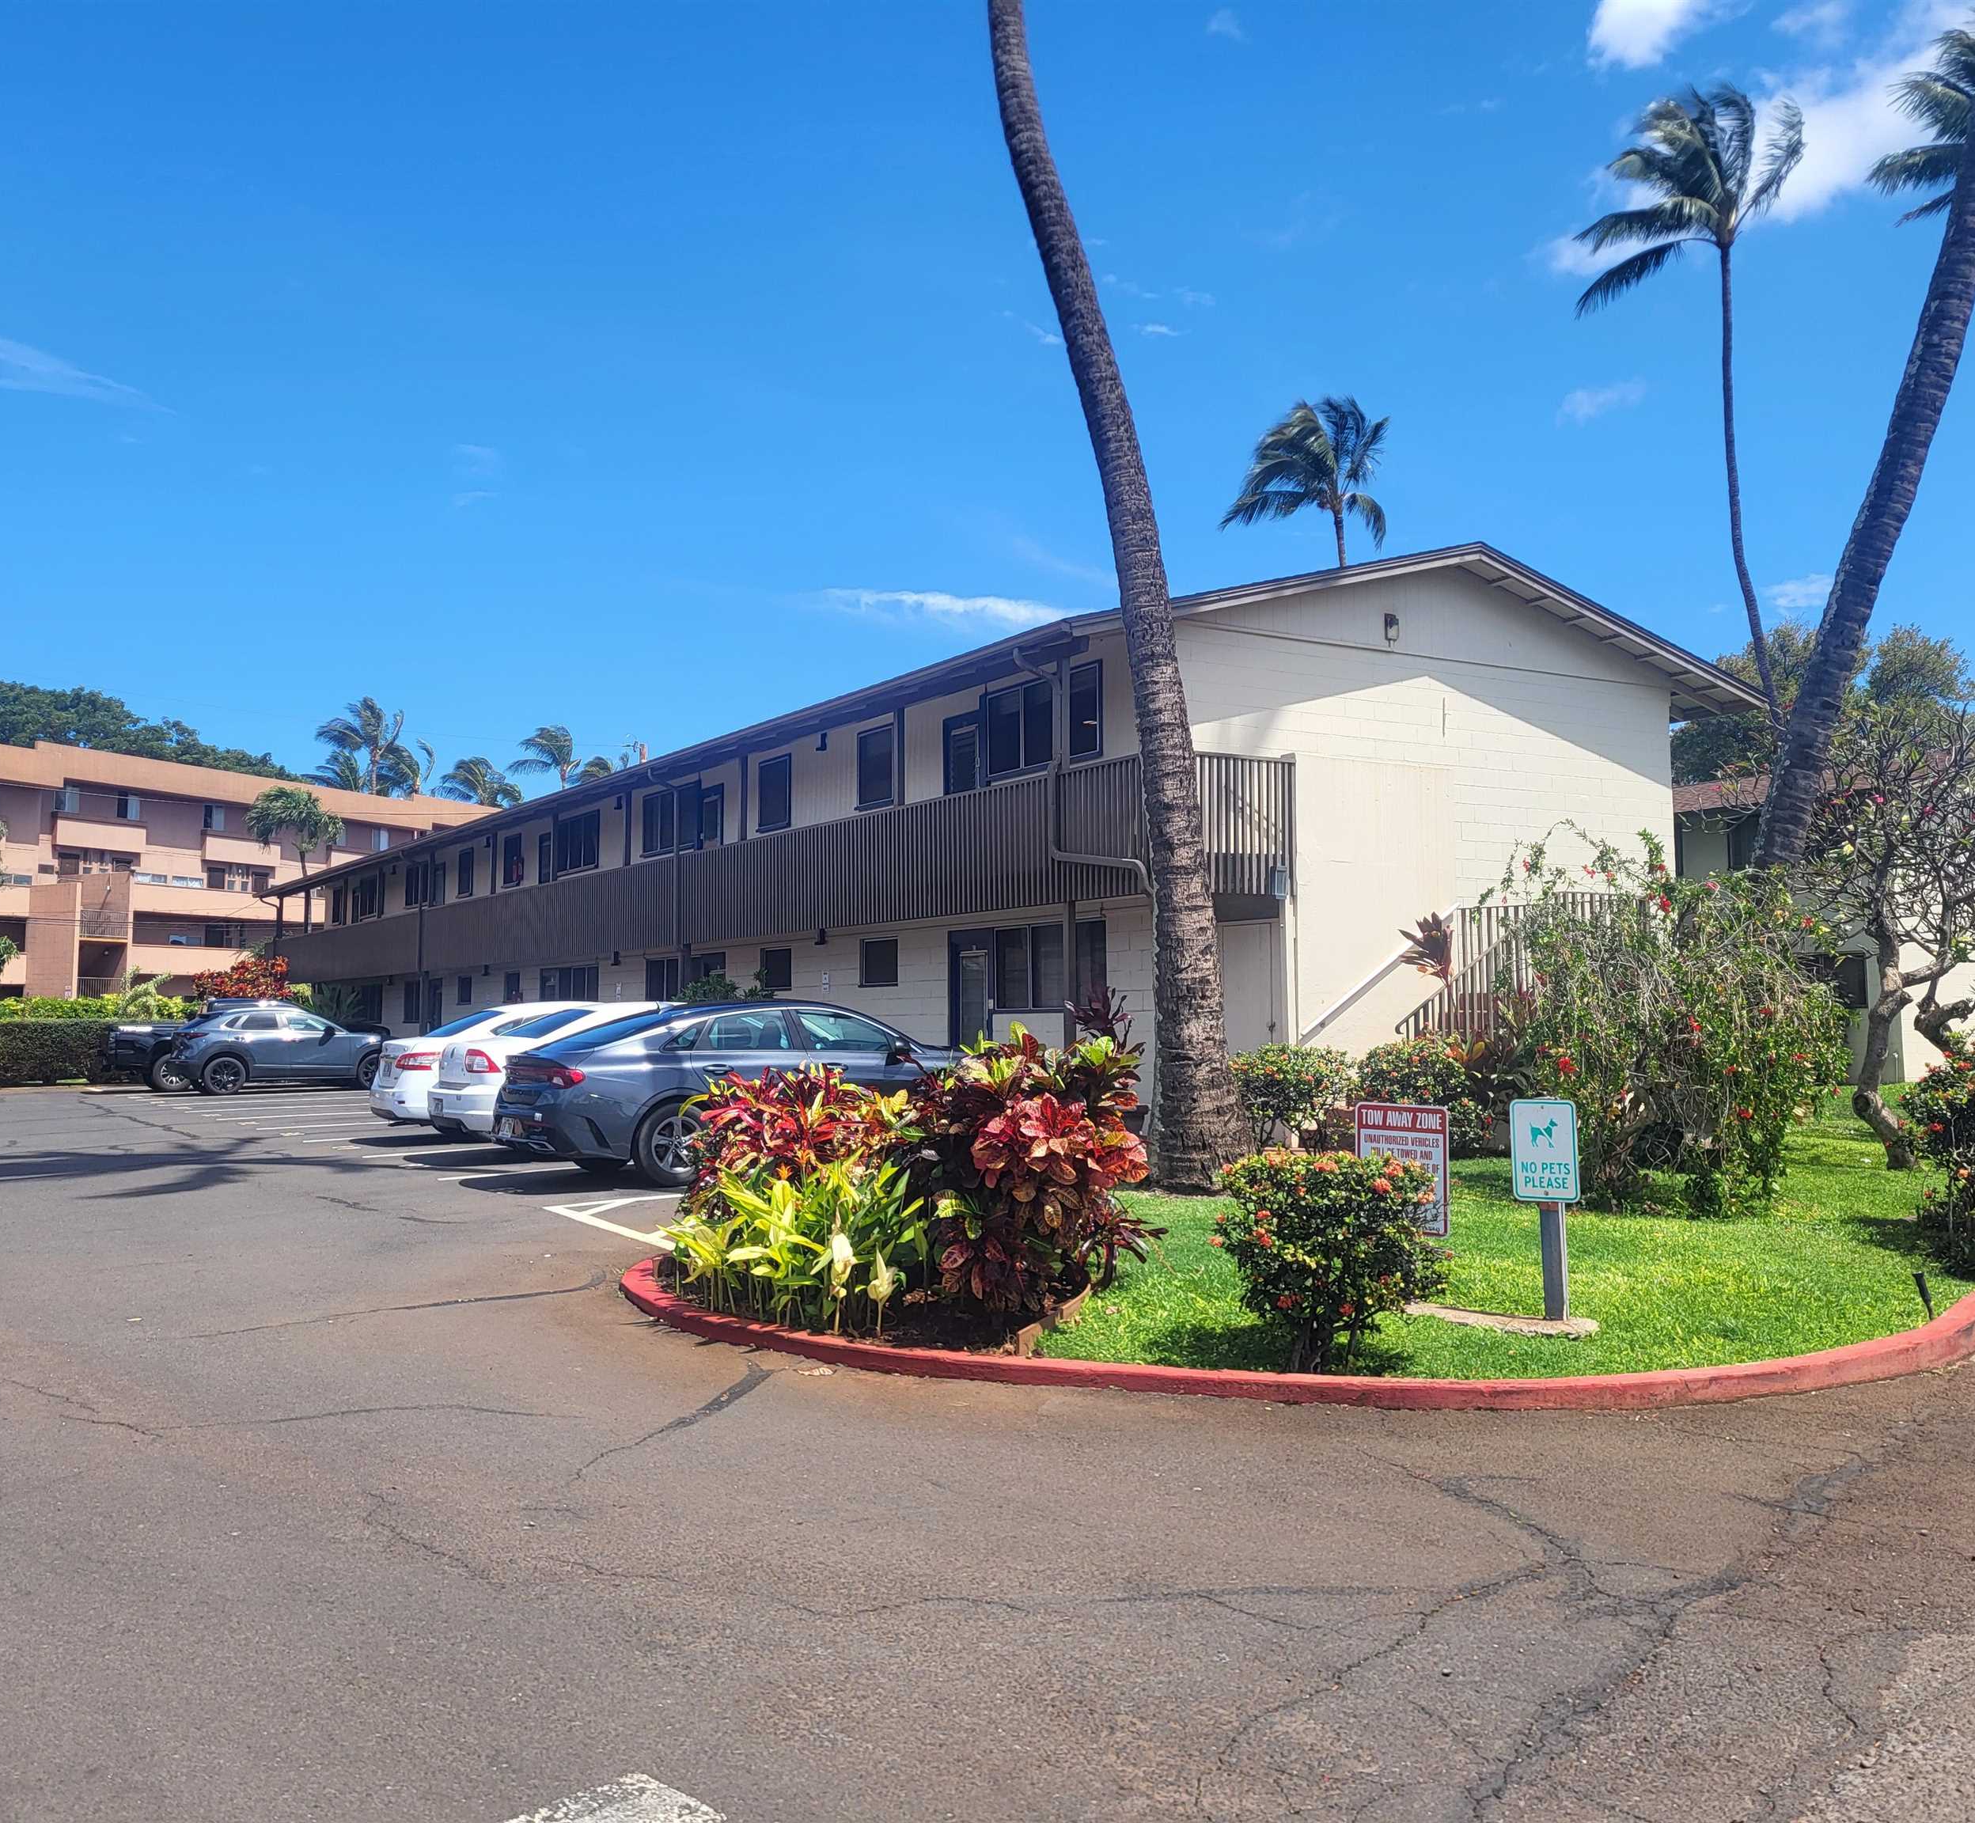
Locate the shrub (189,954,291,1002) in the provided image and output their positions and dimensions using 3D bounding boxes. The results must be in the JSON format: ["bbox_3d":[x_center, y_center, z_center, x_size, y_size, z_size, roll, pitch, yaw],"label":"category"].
[{"bbox_3d":[-17.980,2.517,43.928,2.450,2.980,2.300,0,-3,0],"label":"shrub"}]

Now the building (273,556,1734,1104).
[{"bbox_3d":[-5.079,0.269,36.126,10.300,6.500,40.000,2,-4,-31],"label":"building"}]

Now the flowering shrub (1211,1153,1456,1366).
[{"bbox_3d":[1.337,1.359,7.083,0.900,0.860,0.880,0,-3,0],"label":"flowering shrub"}]

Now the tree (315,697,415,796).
[{"bbox_3d":[-33.323,-2.194,97.288,5.200,18.540,5.200,0,-3,0],"label":"tree"}]

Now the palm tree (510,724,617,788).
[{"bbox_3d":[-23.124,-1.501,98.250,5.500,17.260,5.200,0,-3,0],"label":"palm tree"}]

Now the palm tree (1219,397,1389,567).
[{"bbox_3d":[9.611,-5.445,54.404,5.000,20.080,5.000,0,-3,0],"label":"palm tree"}]

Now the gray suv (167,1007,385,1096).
[{"bbox_3d":[-13.285,2.643,35.084,4.395,1.575,1.795,0,-3,-31],"label":"gray suv"}]

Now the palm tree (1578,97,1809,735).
[{"bbox_3d":[15.750,-7.785,41.613,5.300,22.793,5.200,-2,-4,21],"label":"palm tree"}]

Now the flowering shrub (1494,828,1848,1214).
[{"bbox_3d":[4.800,0.748,12.800,2.400,2.559,2.300,-2,-4,20],"label":"flowering shrub"}]

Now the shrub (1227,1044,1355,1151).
[{"bbox_3d":[2.742,1.722,16.355,1.120,1.043,1.100,-1,-3,9],"label":"shrub"}]

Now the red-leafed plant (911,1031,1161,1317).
[{"bbox_3d":[0.217,1.216,8.694,1.130,1.330,1.100,0,-3,0],"label":"red-leafed plant"}]

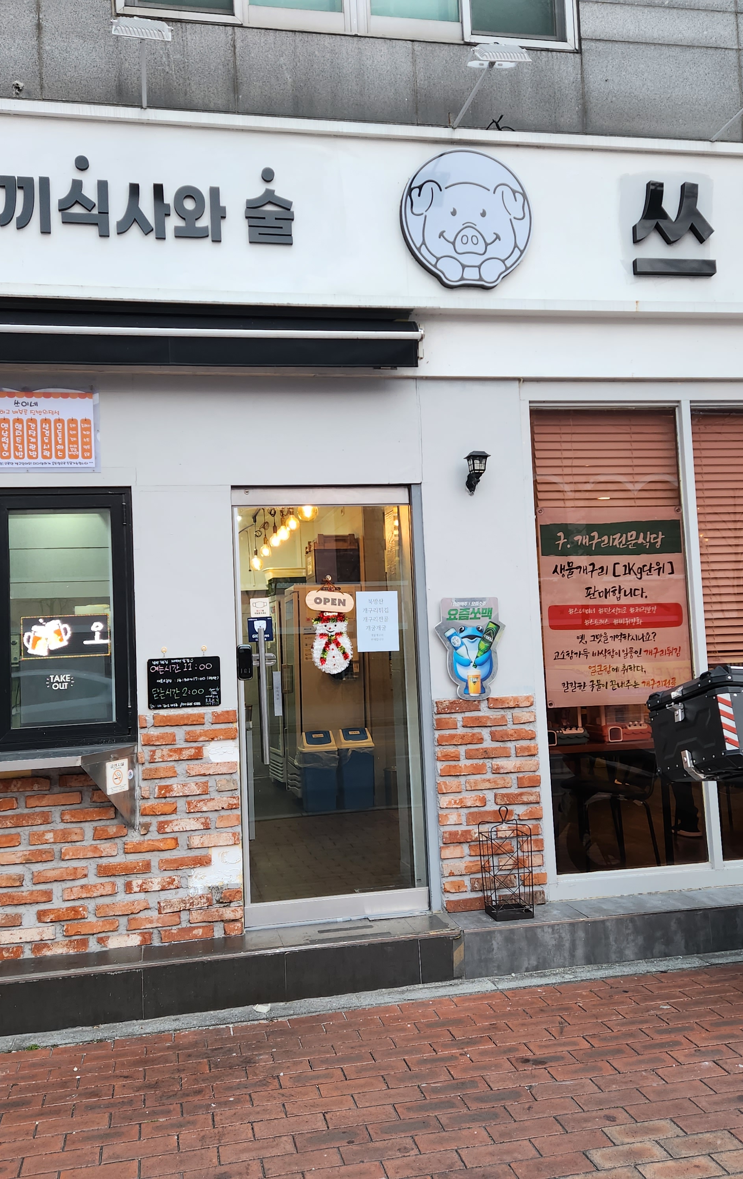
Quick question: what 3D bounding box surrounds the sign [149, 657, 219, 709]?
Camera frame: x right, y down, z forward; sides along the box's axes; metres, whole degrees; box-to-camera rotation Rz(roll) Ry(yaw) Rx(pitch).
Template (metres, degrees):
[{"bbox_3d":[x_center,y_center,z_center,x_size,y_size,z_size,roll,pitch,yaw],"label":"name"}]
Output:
[{"bbox_3d":[-0.867,0.436,4.858,0.332,0.232,0.020,-2,-4,-12],"label":"sign"}]

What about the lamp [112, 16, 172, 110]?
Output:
[{"bbox_3d":[-0.970,-2.211,4.474,0.235,0.145,0.610,-2,-4,-12],"label":"lamp"}]

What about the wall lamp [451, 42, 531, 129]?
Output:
[{"bbox_3d":[0.471,-2.263,4.783,0.245,0.145,0.630,-2,-4,-12],"label":"wall lamp"}]

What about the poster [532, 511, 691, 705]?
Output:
[{"bbox_3d":[1.248,0.091,5.379,0.785,0.990,0.020,-2,-4,-11],"label":"poster"}]

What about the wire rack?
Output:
[{"bbox_3d":[0.662,1.300,5.003,0.180,0.510,0.180,-2,-4,-12],"label":"wire rack"}]

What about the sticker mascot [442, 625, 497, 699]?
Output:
[{"bbox_3d":[0.483,0.352,5.136,0.270,0.365,0.025,-2,-4,-12],"label":"sticker mascot"}]

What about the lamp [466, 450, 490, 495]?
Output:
[{"bbox_3d":[0.517,-0.583,5.191,0.115,0.215,0.130,-2,-4,-12],"label":"lamp"}]

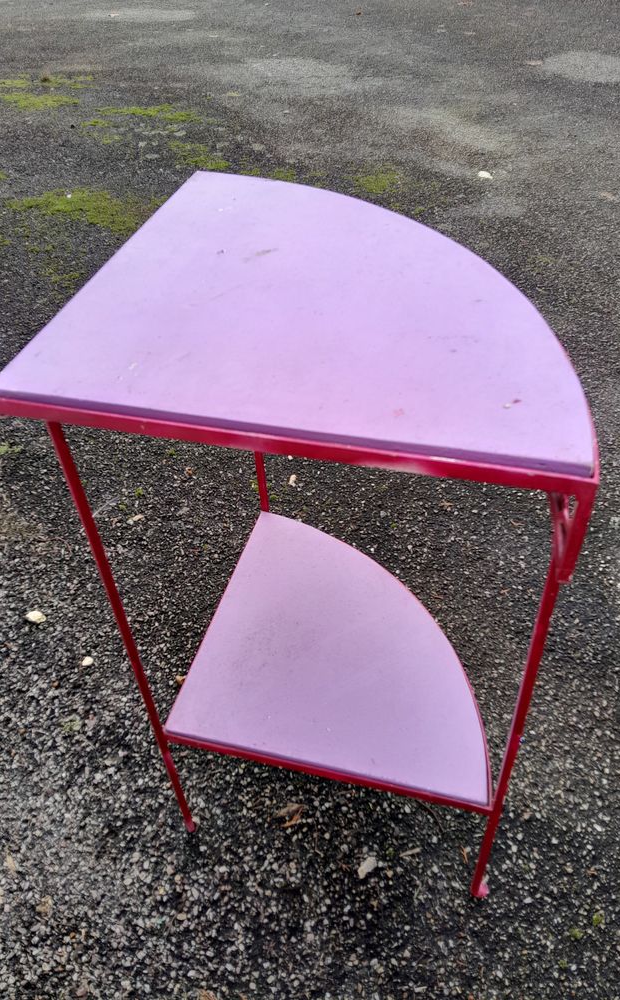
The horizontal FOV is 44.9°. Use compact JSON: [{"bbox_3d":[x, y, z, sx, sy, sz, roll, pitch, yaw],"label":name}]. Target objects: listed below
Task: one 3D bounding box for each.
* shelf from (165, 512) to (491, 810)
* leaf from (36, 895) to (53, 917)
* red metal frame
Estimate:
[{"bbox_3d":[0.063,0.182,1.009,0.391,0.021,0.402,8,44,12],"label":"shelf"},{"bbox_3d":[-0.356,0.544,1.008,0.021,0.006,0.022,28,51,30],"label":"leaf"},{"bbox_3d":[0.042,0.089,0.913,0.430,0.759,0.441,8,44,12],"label":"red metal frame"}]

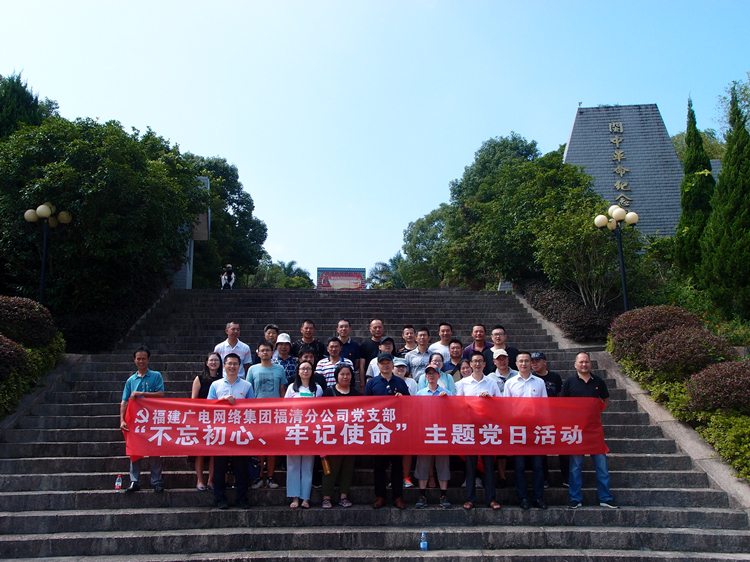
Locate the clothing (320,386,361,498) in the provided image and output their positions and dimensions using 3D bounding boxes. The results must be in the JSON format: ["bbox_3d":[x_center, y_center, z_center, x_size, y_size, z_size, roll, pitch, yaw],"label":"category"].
[{"bbox_3d":[-0.384,1.786,7.234,0.470,1.210,0.320,1,-13,-3],"label":"clothing"}]

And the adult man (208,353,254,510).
[{"bbox_3d":[-1.598,1.647,7.235,0.510,1.703,0.360,1,-13,-5],"label":"adult man"}]

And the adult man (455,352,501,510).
[{"bbox_3d":[1.160,1.665,7.352,0.520,1.709,0.360,-2,-12,4],"label":"adult man"}]

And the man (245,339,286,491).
[{"bbox_3d":[-1.268,1.553,7.595,0.480,1.711,0.320,1,-13,-5],"label":"man"}]

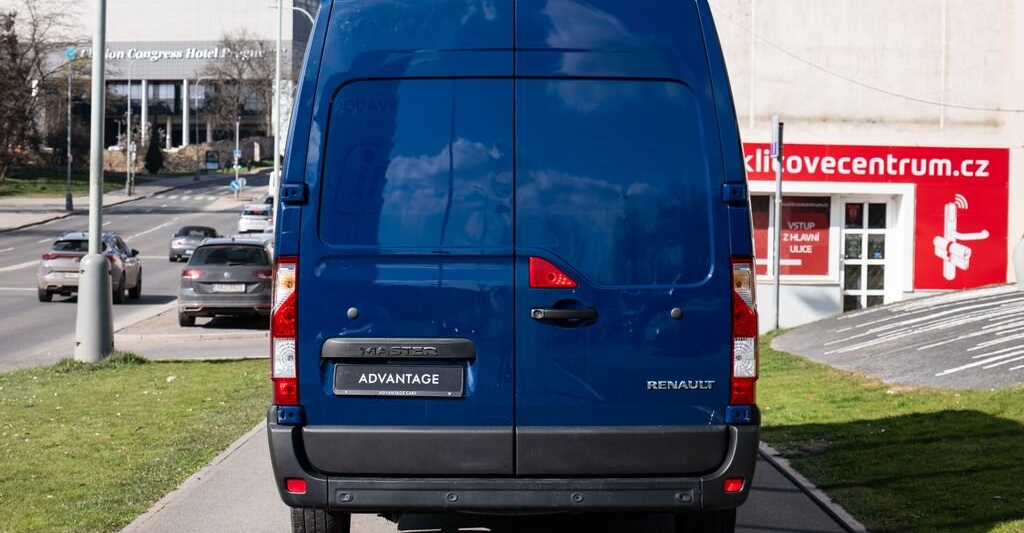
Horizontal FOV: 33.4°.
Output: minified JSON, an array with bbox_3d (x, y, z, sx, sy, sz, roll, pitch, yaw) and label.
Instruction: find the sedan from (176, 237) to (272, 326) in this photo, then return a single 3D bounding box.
[{"bbox_3d":[-4.530,0.225,30.000,1.840,1.520,4.650,1,1,2],"label":"sedan"}]

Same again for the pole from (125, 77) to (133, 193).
[{"bbox_3d":[-26.254,-9.049,117.000,0.220,8.500,0.220,1,1,0],"label":"pole"}]

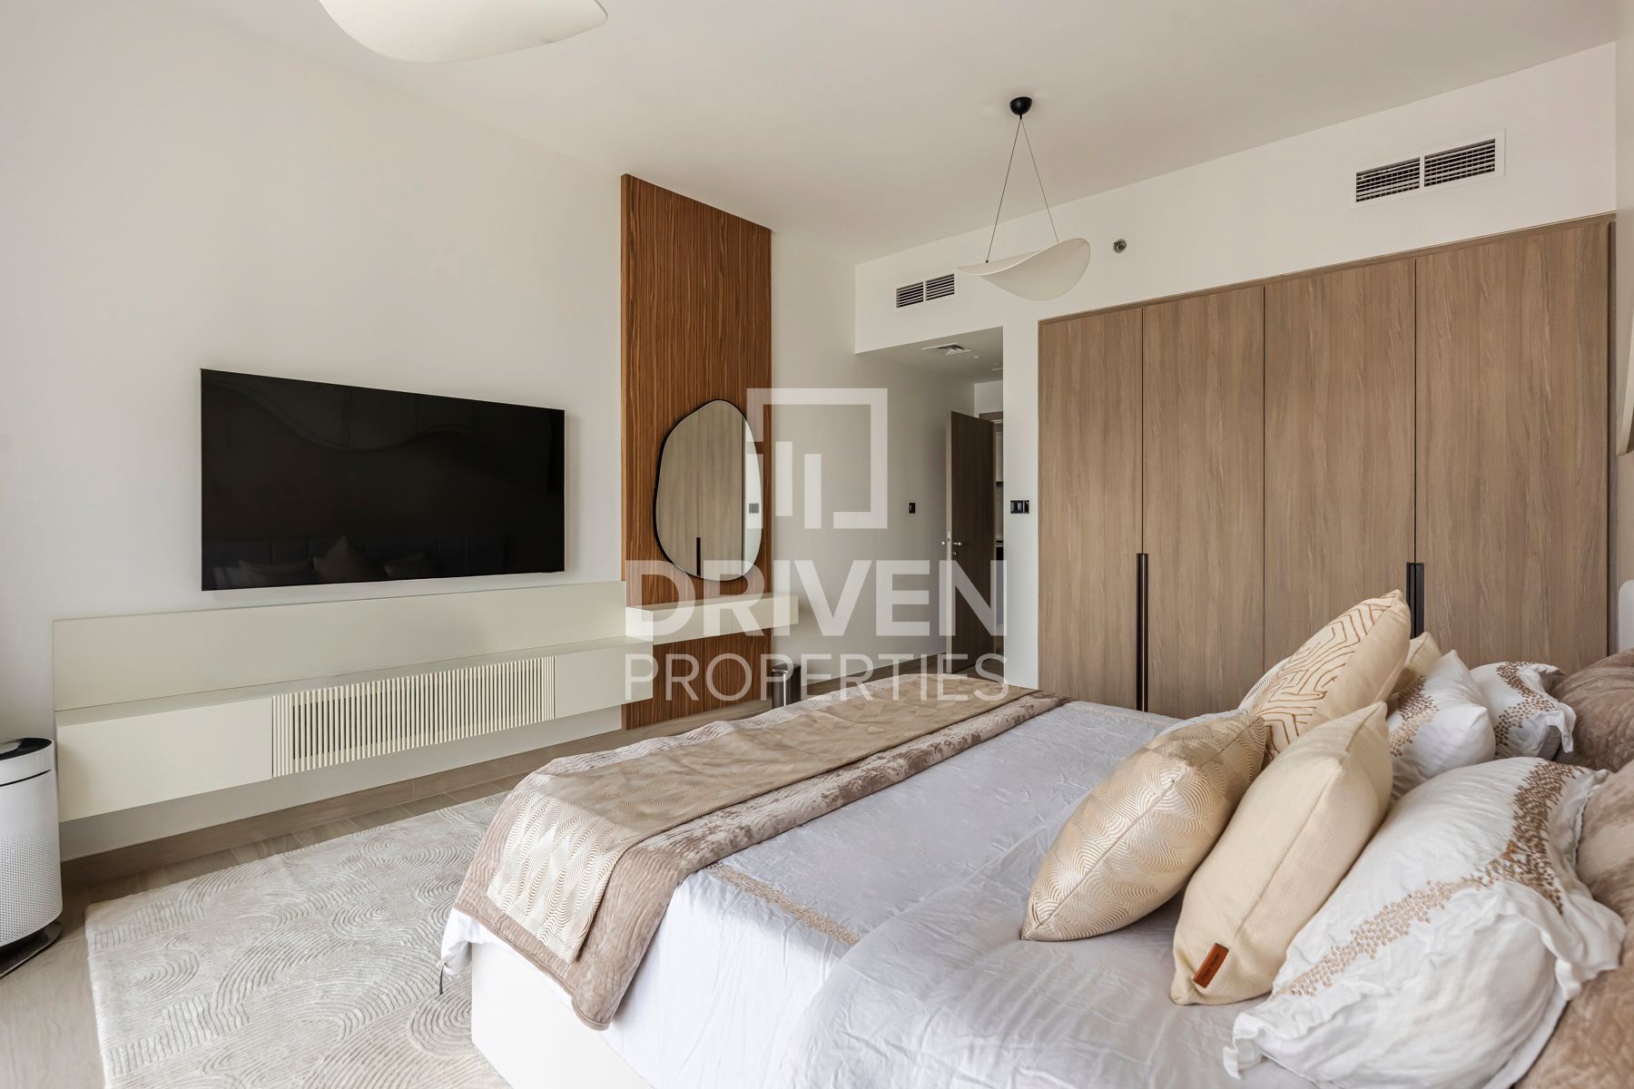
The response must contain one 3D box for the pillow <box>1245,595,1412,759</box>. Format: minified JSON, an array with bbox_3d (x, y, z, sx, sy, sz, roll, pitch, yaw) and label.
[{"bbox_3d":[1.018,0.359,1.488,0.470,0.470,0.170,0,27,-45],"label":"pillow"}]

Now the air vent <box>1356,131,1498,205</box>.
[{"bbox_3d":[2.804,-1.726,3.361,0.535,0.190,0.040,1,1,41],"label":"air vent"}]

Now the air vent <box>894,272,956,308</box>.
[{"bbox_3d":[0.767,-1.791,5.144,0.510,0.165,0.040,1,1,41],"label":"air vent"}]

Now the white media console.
[{"bbox_3d":[-1.346,0.519,3.581,0.295,0.606,3.319,1,2,42],"label":"white media console"}]

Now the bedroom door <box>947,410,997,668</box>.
[{"bbox_3d":[1.349,-0.029,6.307,0.048,2.145,0.860,1,1,37],"label":"bedroom door"}]

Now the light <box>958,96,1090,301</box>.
[{"bbox_3d":[0.964,-1.623,3.397,0.610,0.900,0.540,-1,1,-30],"label":"light"}]

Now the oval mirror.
[{"bbox_3d":[-0.652,-0.334,4.495,0.030,1.135,0.844,1,2,42],"label":"oval mirror"}]

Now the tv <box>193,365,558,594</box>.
[{"bbox_3d":[-1.822,-0.258,3.256,0.050,0.830,1.438,1,1,44],"label":"tv"}]

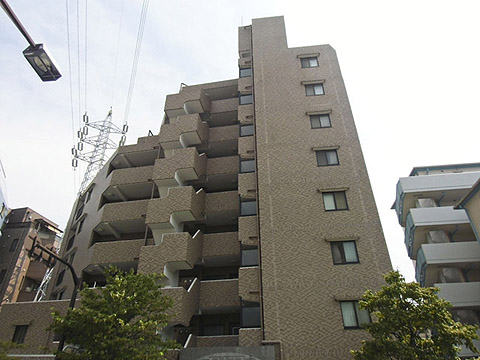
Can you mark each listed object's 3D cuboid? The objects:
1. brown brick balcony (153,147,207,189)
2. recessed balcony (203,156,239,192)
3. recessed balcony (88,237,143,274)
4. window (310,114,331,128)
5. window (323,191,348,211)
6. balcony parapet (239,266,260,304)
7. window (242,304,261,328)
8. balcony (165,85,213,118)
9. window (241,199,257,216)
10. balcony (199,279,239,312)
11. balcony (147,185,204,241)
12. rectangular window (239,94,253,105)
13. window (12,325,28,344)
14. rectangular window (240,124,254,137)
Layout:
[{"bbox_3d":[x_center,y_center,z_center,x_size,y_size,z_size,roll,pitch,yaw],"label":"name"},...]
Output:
[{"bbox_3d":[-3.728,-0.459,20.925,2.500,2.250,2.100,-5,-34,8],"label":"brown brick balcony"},{"bbox_3d":[-1.074,-0.068,22.765,2.200,2.800,1.300,-5,-34,7],"label":"recessed balcony"},{"bbox_3d":[-7.723,4.904,21.428,3.550,1.460,1.550,-5,-33,7],"label":"recessed balcony"},{"bbox_3d":[5.108,-3.693,21.135,1.218,1.150,0.150,-3,-33,5],"label":"window"},{"bbox_3d":[5.043,1.118,17.642,1.200,1.130,0.150,-3,-33,5],"label":"window"},{"bbox_3d":[0.492,5.183,16.444,1.039,1.640,0.250,-3,-33,4],"label":"balcony parapet"},{"bbox_3d":[0.533,6.370,15.559,0.920,1.040,0.150,-5,-33,7],"label":"window"},{"bbox_3d":[-3.777,-5.365,23.982,2.510,2.020,1.800,-5,-33,7],"label":"balcony"},{"bbox_3d":[0.463,1.542,18.573,0.930,1.040,0.150,-3,-33,5],"label":"window"},{"bbox_3d":[-1.019,6.538,18.577,2.230,1.450,1.480,-5,-33,7],"label":"balcony"},{"bbox_3d":[-3.847,1.941,19.916,2.800,2.170,2.350,-3,-33,5],"label":"balcony"},{"bbox_3d":[0.419,-5.569,23.239,0.930,0.950,0.150,-3,-33,5],"label":"rectangular window"},{"bbox_3d":[-12.466,8.814,18.853,0.830,1.060,0.150,-6,-34,8],"label":"window"},{"bbox_3d":[0.487,-3.236,22.241,0.960,0.990,0.140,-3,-33,5],"label":"rectangular window"}]

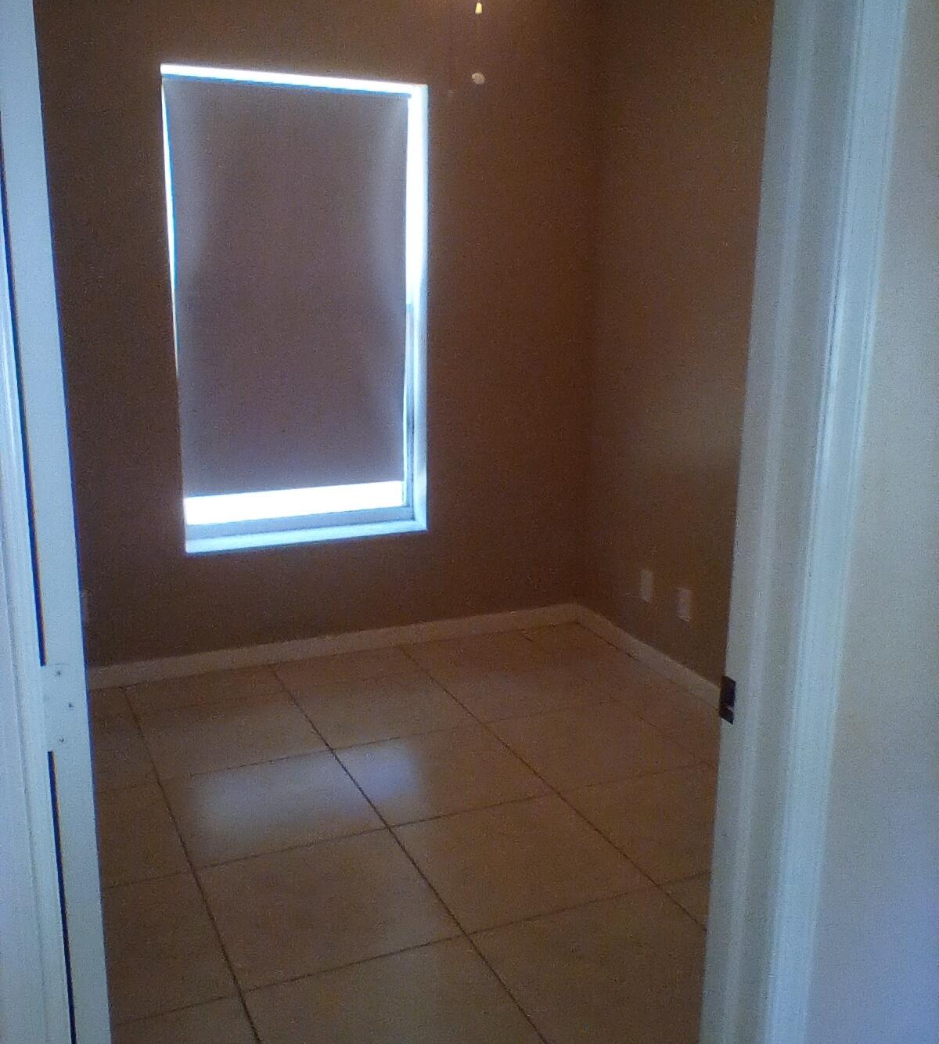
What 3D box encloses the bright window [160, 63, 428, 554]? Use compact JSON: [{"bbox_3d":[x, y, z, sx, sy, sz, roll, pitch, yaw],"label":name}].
[{"bbox_3d":[-0.581,-0.705,3.882,0.886,1.561,0.130,-6,15,-23],"label":"bright window"}]

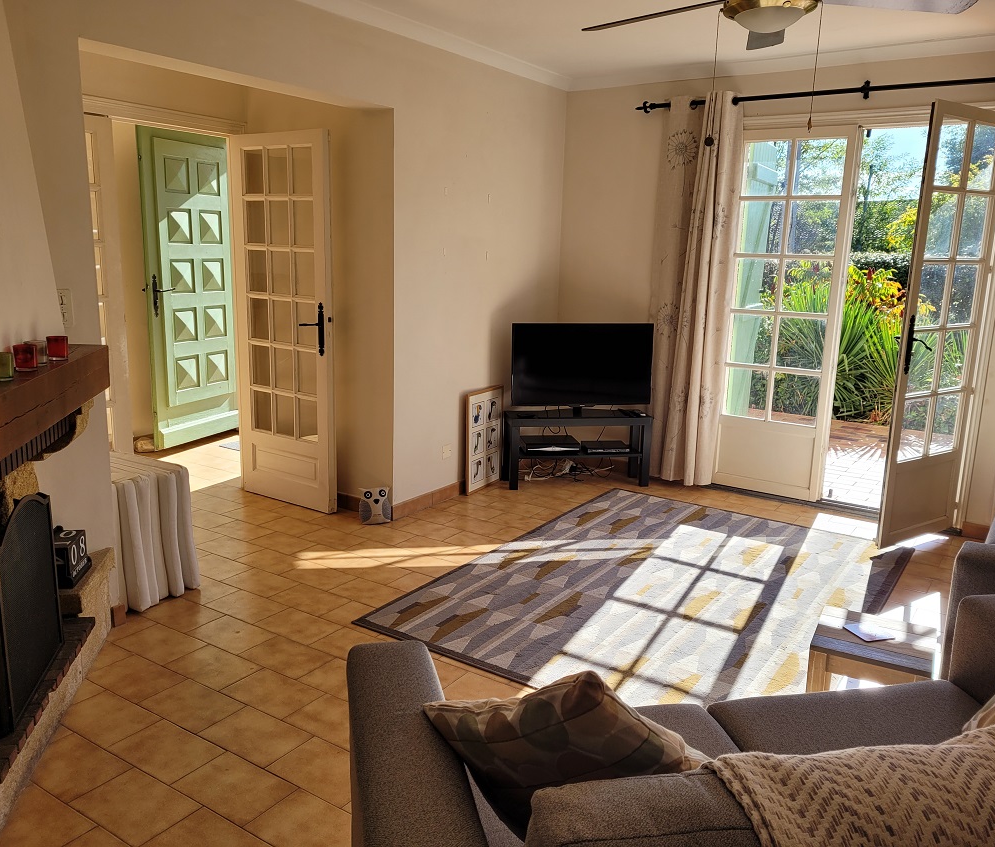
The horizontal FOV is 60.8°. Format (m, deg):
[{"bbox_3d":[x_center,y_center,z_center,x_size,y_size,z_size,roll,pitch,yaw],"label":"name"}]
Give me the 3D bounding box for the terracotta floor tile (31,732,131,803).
[{"bbox_3d":[-1.227,0.992,2.447,0.300,0.010,0.200,9,15,32],"label":"terracotta floor tile"}]

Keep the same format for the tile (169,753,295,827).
[{"bbox_3d":[-0.734,1.022,2.376,0.300,0.010,0.200,9,15,32],"label":"tile"}]

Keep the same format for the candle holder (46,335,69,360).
[{"bbox_3d":[-1.391,-0.238,2.682,0.056,0.071,0.056,-3,13,-19],"label":"candle holder"}]

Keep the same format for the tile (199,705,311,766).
[{"bbox_3d":[-0.744,0.964,2.609,0.297,0.010,0.202,9,14,32],"label":"tile"}]

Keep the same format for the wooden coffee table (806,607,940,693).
[{"bbox_3d":[1.040,0.821,2.399,0.300,0.470,0.305,8,14,27],"label":"wooden coffee table"}]

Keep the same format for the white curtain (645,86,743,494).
[{"bbox_3d":[1.189,-0.782,5.226,0.470,2.370,0.140,9,14,32],"label":"white curtain"}]

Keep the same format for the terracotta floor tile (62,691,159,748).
[{"bbox_3d":[-1.238,0.938,2.690,0.300,0.010,0.200,9,15,32],"label":"terracotta floor tile"}]

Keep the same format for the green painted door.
[{"bbox_3d":[-2.161,-0.966,6.087,0.070,2.185,0.955,6,13,20],"label":"green painted door"}]

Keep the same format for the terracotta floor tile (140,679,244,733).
[{"bbox_3d":[-0.995,0.922,2.766,0.297,0.010,0.202,9,14,32],"label":"terracotta floor tile"}]

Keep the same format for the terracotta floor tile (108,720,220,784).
[{"bbox_3d":[-0.982,0.975,2.520,0.297,0.010,0.202,9,14,32],"label":"terracotta floor tile"}]

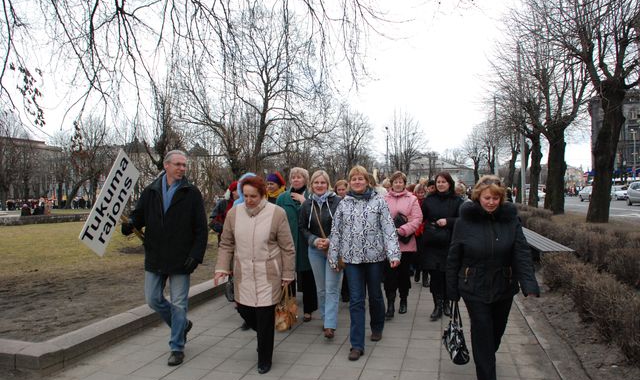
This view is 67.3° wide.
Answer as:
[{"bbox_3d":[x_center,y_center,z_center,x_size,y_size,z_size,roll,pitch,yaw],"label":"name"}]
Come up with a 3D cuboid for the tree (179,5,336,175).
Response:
[{"bbox_3d":[-4.163,-5.322,32.000,10.520,14.070,10.000,-1,0,0],"label":"tree"}]

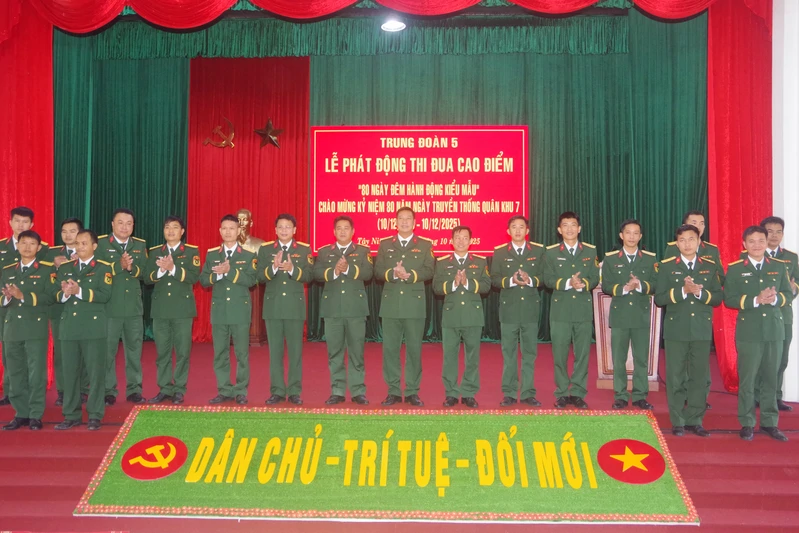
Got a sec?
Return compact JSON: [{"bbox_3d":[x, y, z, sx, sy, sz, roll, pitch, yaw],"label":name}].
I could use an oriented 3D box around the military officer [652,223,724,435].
[{"bbox_3d":[2.411,0.529,5.730,0.510,1.730,0.400,0,-1,10],"label":"military officer"}]

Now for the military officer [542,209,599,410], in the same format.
[{"bbox_3d":[1.524,0.378,6.096,0.497,1.726,0.420,0,-1,12],"label":"military officer"}]

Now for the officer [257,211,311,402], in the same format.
[{"bbox_3d":[-1.035,0.377,6.250,0.490,1.700,0.400,0,-1,-7],"label":"officer"}]

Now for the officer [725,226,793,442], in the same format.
[{"bbox_3d":[2.904,0.526,5.560,0.551,1.718,0.420,0,-1,18],"label":"officer"}]

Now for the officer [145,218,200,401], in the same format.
[{"bbox_3d":[-2.071,0.383,6.278,0.484,1.691,0.420,0,-1,-3],"label":"officer"}]

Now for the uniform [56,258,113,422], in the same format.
[{"bbox_3d":[-2.747,0.632,6.000,0.460,1.420,0.360,0,-1,1],"label":"uniform"}]

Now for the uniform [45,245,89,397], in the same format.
[{"bbox_3d":[-2.941,0.492,6.174,0.467,1.384,0.380,0,-1,-9],"label":"uniform"}]

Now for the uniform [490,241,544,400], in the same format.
[{"bbox_3d":[1.063,0.494,6.199,0.487,1.444,0.380,0,-1,7],"label":"uniform"}]

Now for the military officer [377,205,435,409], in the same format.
[{"bbox_3d":[0.044,0.345,6.070,0.529,1.762,0.460,0,0,2],"label":"military officer"}]

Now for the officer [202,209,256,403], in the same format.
[{"bbox_3d":[-1.549,0.377,6.250,0.490,1.700,0.400,0,-1,-4],"label":"officer"}]

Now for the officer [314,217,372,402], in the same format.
[{"bbox_3d":[-0.505,0.382,6.150,0.545,1.688,0.460,0,0,0],"label":"officer"}]

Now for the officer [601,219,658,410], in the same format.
[{"bbox_3d":[2.044,0.411,6.084,0.514,1.665,0.420,0,-1,16],"label":"officer"}]

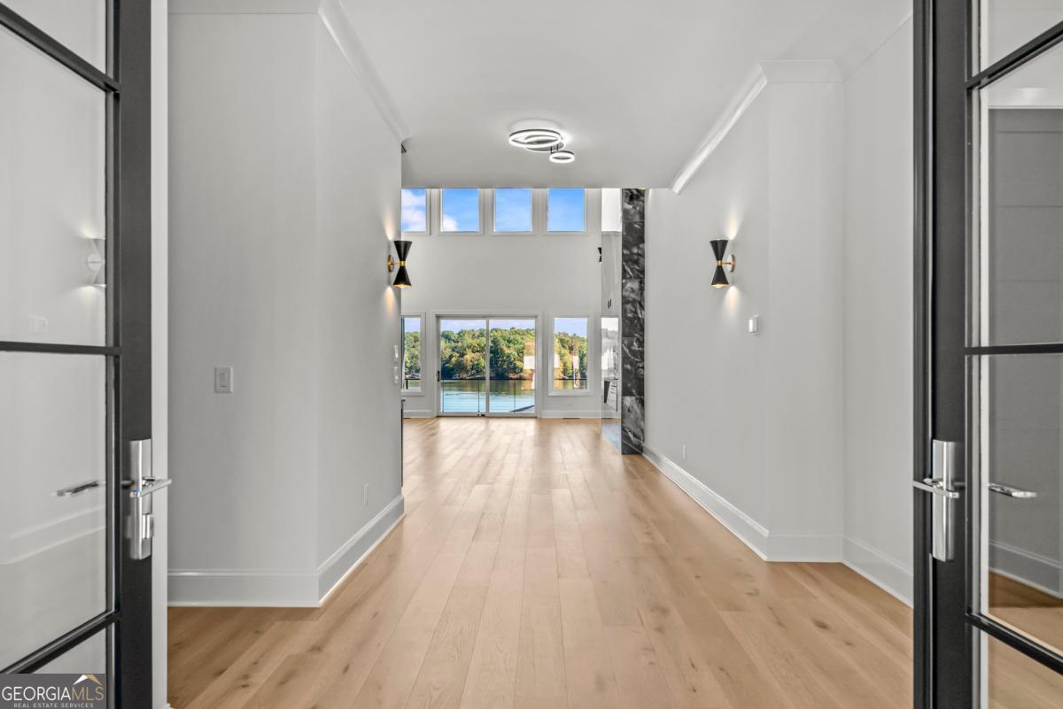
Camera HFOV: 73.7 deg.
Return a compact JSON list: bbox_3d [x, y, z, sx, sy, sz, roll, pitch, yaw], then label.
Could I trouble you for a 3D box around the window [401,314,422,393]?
[{"bbox_3d":[-3.021,-0.012,16.811,0.881,1.786,0.100,0,-1,1],"label":"window"}]

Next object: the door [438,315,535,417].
[{"bbox_3d":[-1.051,0.282,16.777,2.396,2.435,0.130,0,-1,1],"label":"door"}]

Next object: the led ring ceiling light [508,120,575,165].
[{"bbox_3d":[0.094,-1.715,5.800,0.540,0.120,0.600,0,-1,1],"label":"led ring ceiling light"}]

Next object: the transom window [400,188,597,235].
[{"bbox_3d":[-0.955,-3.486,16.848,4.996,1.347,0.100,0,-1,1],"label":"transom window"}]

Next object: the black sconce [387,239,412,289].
[{"bbox_3d":[-0.960,-0.664,5.183,0.180,0.325,0.135,0,-1,1],"label":"black sconce"}]

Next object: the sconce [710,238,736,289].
[{"bbox_3d":[1.375,-0.654,5.109,0.180,0.325,0.135,0,-1,1],"label":"sconce"}]

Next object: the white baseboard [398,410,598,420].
[{"bbox_3d":[-0.768,1.413,16.721,4.852,0.188,0.025,0,-1,1],"label":"white baseboard"}]

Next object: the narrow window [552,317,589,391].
[{"bbox_3d":[0.915,-0.006,16.754,0.909,1.790,0.100,0,-1,1],"label":"narrow window"}]

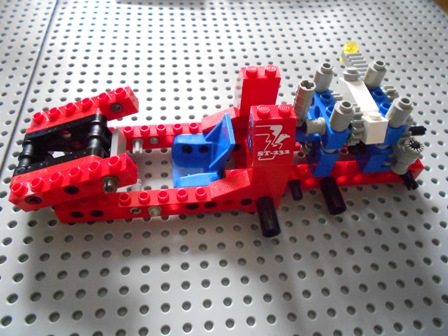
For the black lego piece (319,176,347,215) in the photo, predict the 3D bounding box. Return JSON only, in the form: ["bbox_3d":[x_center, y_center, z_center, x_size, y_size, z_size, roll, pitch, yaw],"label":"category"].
[{"bbox_3d":[0.049,0.012,0.155,0.008,0.008,0.016,-4,52,-7],"label":"black lego piece"}]

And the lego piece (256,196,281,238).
[{"bbox_3d":[0.019,0.021,0.146,0.008,0.008,0.016,-4,52,-7],"label":"lego piece"}]

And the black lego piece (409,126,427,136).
[{"bbox_3d":[0.093,-0.018,0.162,0.010,0.005,0.005,-4,52,-7],"label":"black lego piece"}]

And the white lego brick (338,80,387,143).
[{"bbox_3d":[0.060,-0.025,0.148,0.008,0.019,0.032,-4,25,-7],"label":"white lego brick"}]

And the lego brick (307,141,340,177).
[{"bbox_3d":[0.045,-0.004,0.152,0.008,0.016,0.008,-4,52,-7],"label":"lego brick"}]

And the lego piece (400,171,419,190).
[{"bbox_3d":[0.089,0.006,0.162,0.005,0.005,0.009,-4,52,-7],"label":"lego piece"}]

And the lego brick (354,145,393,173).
[{"bbox_3d":[0.072,-0.006,0.156,0.016,0.016,0.008,-4,52,-7],"label":"lego brick"}]

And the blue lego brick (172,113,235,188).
[{"bbox_3d":[-0.010,-0.008,0.155,0.028,0.029,0.032,-4,52,-7],"label":"blue lego brick"}]

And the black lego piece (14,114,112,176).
[{"bbox_3d":[-0.064,-0.006,0.146,0.040,0.018,0.024,-15,52,7],"label":"black lego piece"}]

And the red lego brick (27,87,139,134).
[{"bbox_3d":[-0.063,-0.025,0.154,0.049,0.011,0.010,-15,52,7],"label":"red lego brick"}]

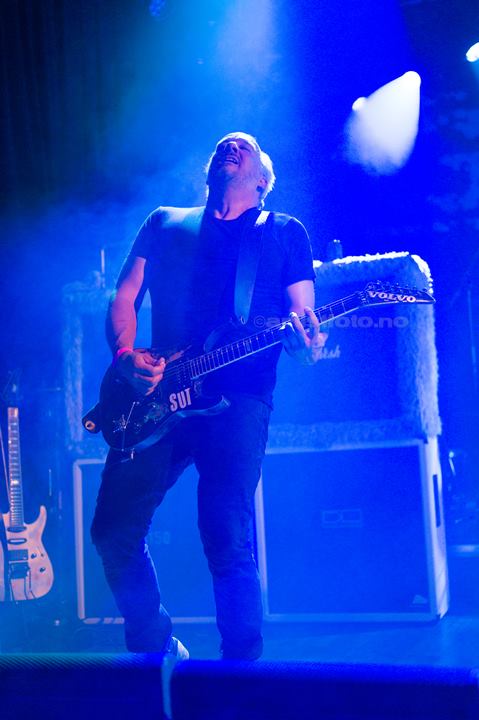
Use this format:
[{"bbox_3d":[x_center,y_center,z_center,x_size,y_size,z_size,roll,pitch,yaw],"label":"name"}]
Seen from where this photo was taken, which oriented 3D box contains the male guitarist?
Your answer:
[{"bbox_3d":[-0.103,0.145,3.000,0.680,1.680,0.560,-4,-7,12],"label":"male guitarist"}]

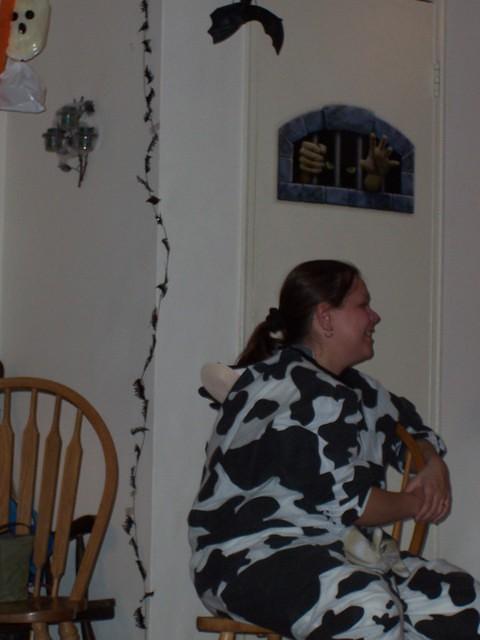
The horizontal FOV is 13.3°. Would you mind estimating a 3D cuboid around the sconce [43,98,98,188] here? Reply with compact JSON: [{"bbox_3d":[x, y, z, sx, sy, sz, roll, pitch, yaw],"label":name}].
[{"bbox_3d":[-0.432,-0.456,5.270,0.090,0.235,0.170,3,-3,-40],"label":"sconce"}]

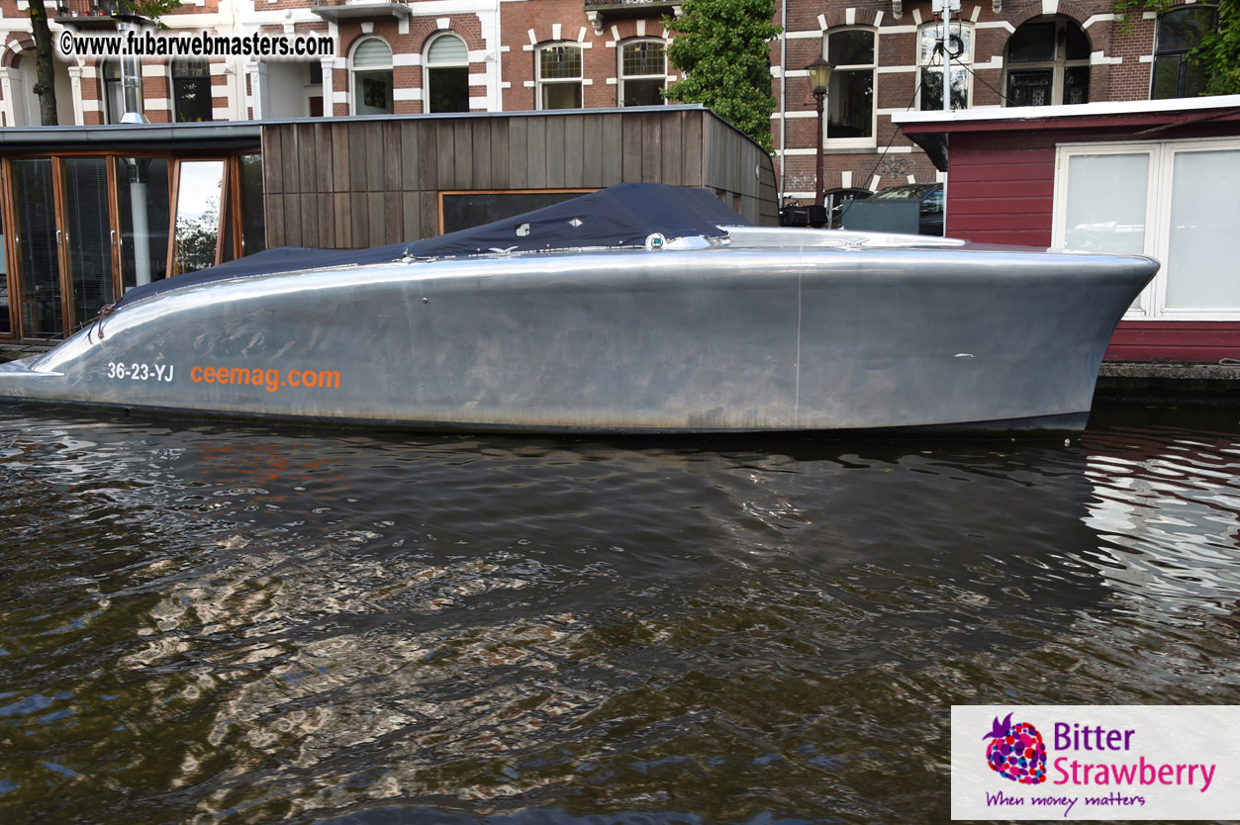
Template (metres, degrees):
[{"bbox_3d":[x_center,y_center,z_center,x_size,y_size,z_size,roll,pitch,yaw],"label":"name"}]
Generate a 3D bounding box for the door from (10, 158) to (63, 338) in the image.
[{"bbox_3d":[-6.842,-1.923,14.212,0.724,2.130,0.060,2,9,15],"label":"door"}]

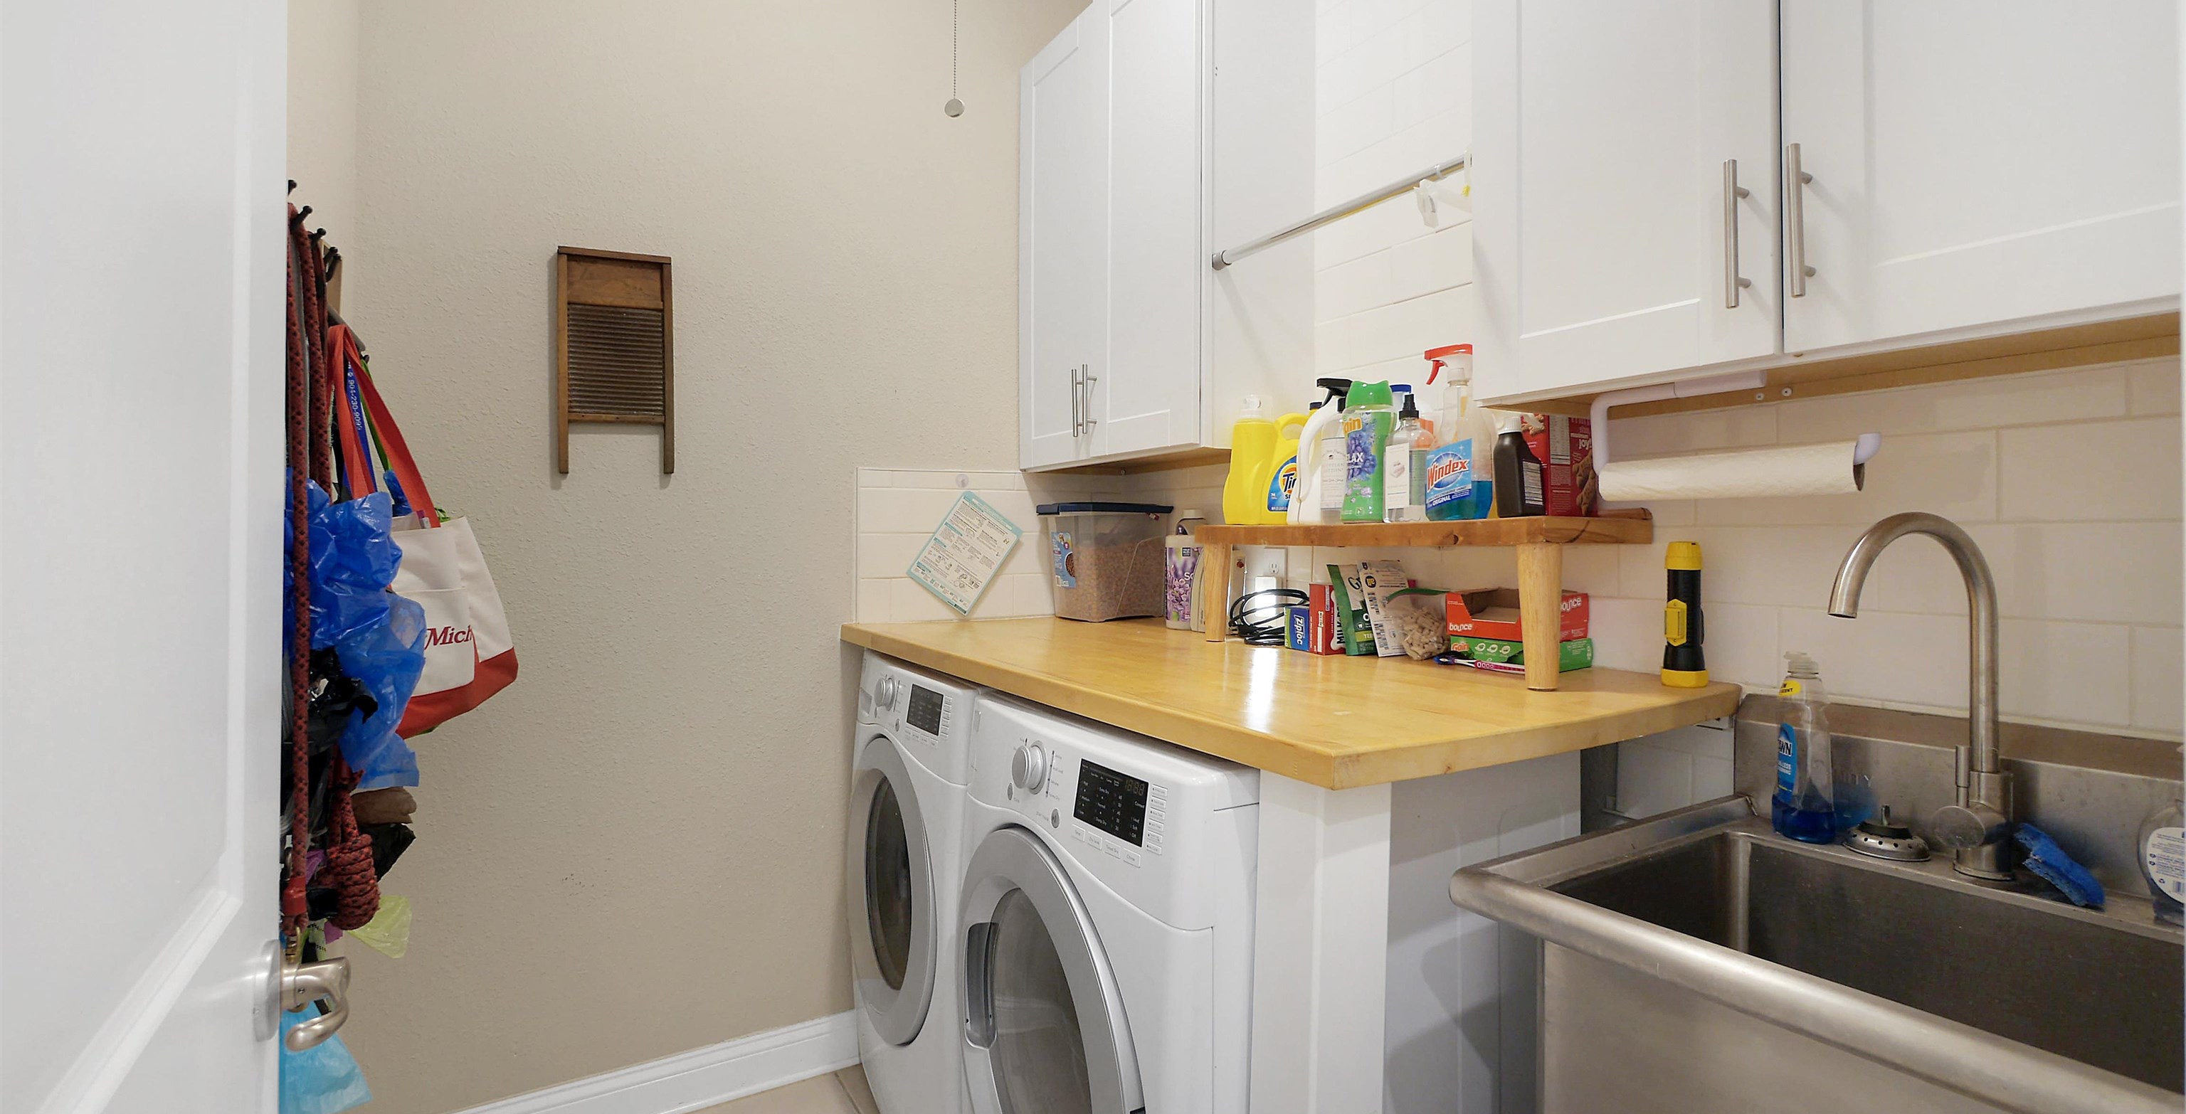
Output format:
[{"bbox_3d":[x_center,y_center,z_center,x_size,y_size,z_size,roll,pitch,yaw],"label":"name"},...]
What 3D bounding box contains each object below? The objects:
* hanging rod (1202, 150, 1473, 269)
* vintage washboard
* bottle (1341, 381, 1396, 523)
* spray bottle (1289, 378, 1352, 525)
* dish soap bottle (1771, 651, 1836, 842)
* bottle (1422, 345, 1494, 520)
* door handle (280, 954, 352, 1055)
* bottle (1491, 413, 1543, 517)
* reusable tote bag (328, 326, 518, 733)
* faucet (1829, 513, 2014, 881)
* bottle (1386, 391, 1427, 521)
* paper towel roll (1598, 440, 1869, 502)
[{"bbox_3d":[0.415,-0.589,1.526,0.030,0.030,0.609,0,1,-33],"label":"hanging rod"},{"bbox_3d":[-1.057,-0.431,1.960,0.220,0.484,0.032,0,1,-29],"label":"vintage washboard"},{"bbox_3d":[0.483,-0.185,1.562,0.066,0.251,0.103,0,0,-33],"label":"bottle"},{"bbox_3d":[0.434,-0.199,1.663,0.120,0.275,0.070,1,1,37],"label":"spray bottle"},{"bbox_3d":[0.909,0.245,1.131,0.055,0.240,0.083,0,1,13],"label":"dish soap bottle"},{"bbox_3d":[0.587,-0.199,1.421,0.070,0.282,0.115,0,1,-33],"label":"bottle"},{"bbox_3d":[-0.568,0.320,0.643,0.058,0.058,0.088,0,1,-33],"label":"door handle"},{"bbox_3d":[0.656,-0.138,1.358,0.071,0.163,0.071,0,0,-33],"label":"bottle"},{"bbox_3d":[-1.175,-0.048,1.550,0.180,0.700,0.360,0,0,0],"label":"reusable tote bag"},{"bbox_3d":[0.887,0.147,0.943,0.241,0.391,0.055,0,0,-16],"label":"faucet"},{"bbox_3d":[0.527,-0.168,1.484,0.070,0.221,0.070,0,0,-33],"label":"bottle"},{"bbox_3d":[0.782,-0.100,1.105,0.057,0.057,0.280,0,0,-33],"label":"paper towel roll"}]

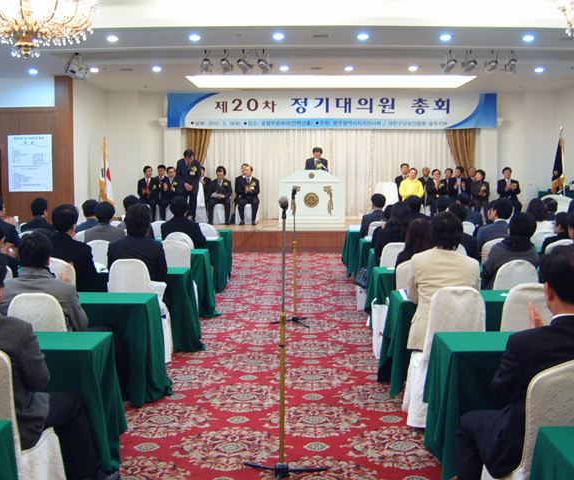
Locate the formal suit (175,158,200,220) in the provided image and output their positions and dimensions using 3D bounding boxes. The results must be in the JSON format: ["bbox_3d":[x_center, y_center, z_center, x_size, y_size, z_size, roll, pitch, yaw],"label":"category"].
[{"bbox_3d":[-2.136,-1.080,14.835,0.540,1.420,0.380,0,6,1],"label":"formal suit"}]

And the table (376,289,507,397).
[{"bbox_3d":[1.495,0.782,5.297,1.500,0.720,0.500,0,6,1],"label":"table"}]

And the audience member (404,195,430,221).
[{"bbox_3d":[1.788,0.004,9.519,0.500,1.290,0.750,-1,6,-4],"label":"audience member"}]

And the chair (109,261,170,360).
[{"bbox_3d":[-1.308,0.603,6.089,0.460,0.920,0.560,0,6,5],"label":"chair"}]

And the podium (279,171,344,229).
[{"bbox_3d":[0.566,-0.911,15.193,1.430,1.250,0.650,0,6,1],"label":"podium"}]

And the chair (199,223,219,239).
[{"bbox_3d":[-1.160,0.200,10.169,0.460,0.920,0.560,0,6,1],"label":"chair"}]

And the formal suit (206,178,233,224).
[{"bbox_3d":[-1.599,-0.963,16.328,0.570,1.080,0.650,0,6,1],"label":"formal suit"}]

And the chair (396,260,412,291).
[{"bbox_3d":[1.094,0.606,6.059,0.460,0.920,0.560,0,6,-2],"label":"chair"}]

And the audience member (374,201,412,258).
[{"bbox_3d":[1.170,0.257,7.612,0.530,1.310,0.750,0,6,-1],"label":"audience member"}]

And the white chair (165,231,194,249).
[{"bbox_3d":[-1.320,0.343,8.726,0.460,0.920,0.560,0,6,1],"label":"white chair"}]

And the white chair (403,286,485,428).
[{"bbox_3d":[1.070,0.711,4.477,0.490,0.920,0.560,0,6,1],"label":"white chair"}]

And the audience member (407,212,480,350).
[{"bbox_3d":[1.099,0.487,4.655,0.520,1.330,0.750,-1,6,-4],"label":"audience member"}]

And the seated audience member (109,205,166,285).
[{"bbox_3d":[-1.304,0.359,6.291,0.530,1.360,0.750,0,6,1],"label":"seated audience member"}]

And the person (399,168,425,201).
[{"bbox_3d":[2.974,-1.044,16.236,0.580,1.300,0.720,0,6,1],"label":"person"}]

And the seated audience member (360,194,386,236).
[{"bbox_3d":[1.278,-0.029,10.398,0.550,1.330,0.750,0,6,-3],"label":"seated audience member"}]

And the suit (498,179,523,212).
[{"bbox_3d":[4.858,-0.931,14.970,0.560,0.950,0.680,1,6,11],"label":"suit"}]

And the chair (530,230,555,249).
[{"bbox_3d":[3.092,0.329,8.120,0.480,0.920,0.560,0,6,1],"label":"chair"}]

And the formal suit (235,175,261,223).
[{"bbox_3d":[-0.849,-0.929,15.077,0.560,0.970,0.700,0,6,-2],"label":"formal suit"}]

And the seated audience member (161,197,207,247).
[{"bbox_3d":[-1.295,0.119,8.905,0.570,1.330,0.750,0,6,1],"label":"seated audience member"}]

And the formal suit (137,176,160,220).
[{"bbox_3d":[-3.312,-0.986,16.357,0.530,1.050,0.620,-1,6,-14],"label":"formal suit"}]

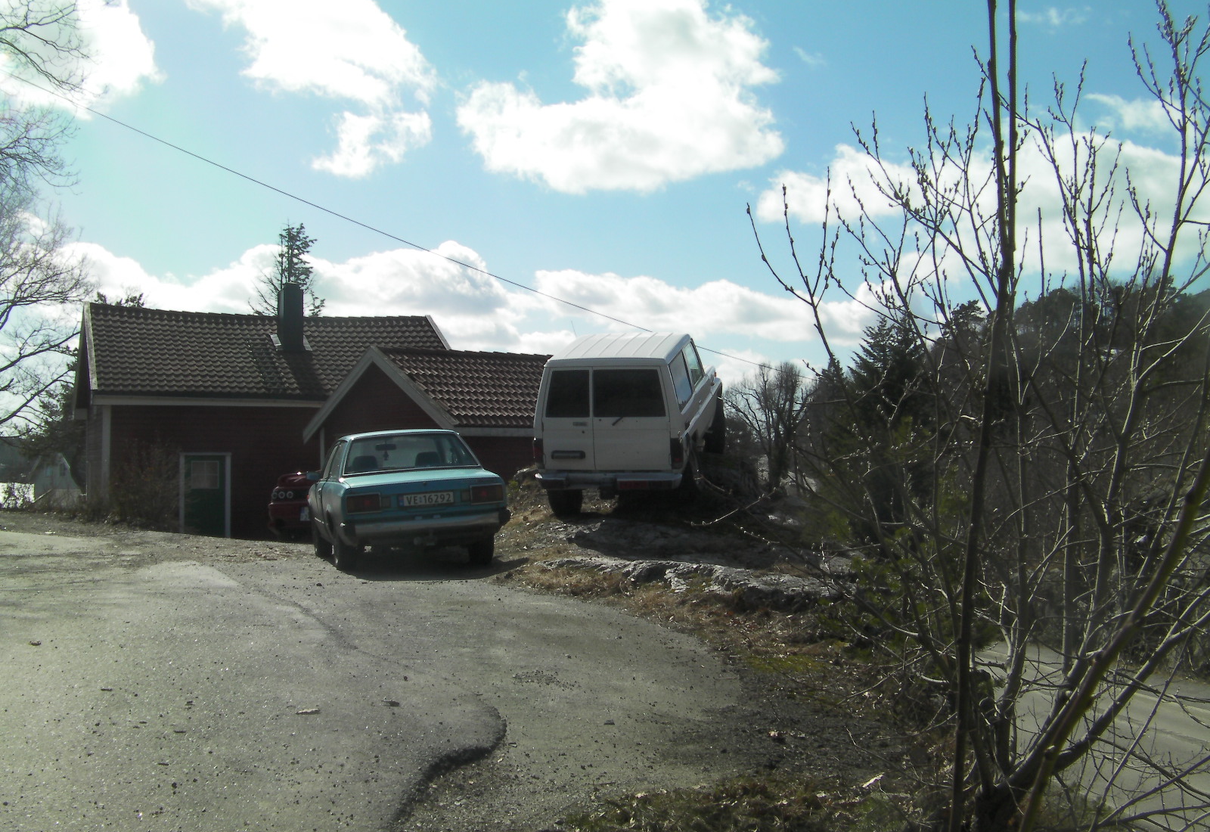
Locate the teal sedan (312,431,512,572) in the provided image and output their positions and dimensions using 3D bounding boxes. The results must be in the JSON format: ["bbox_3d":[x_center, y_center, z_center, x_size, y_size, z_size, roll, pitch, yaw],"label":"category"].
[{"bbox_3d":[-2.260,0.846,14.303,1.620,1.385,4.100,-3,-1,-18],"label":"teal sedan"}]

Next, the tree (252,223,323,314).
[{"bbox_3d":[-10.000,-0.930,42.000,3.900,10.300,3.900,0,-2,0],"label":"tree"}]

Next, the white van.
[{"bbox_3d":[0.455,-0.121,16.047,1.700,1.880,4.000,0,13,14],"label":"white van"}]

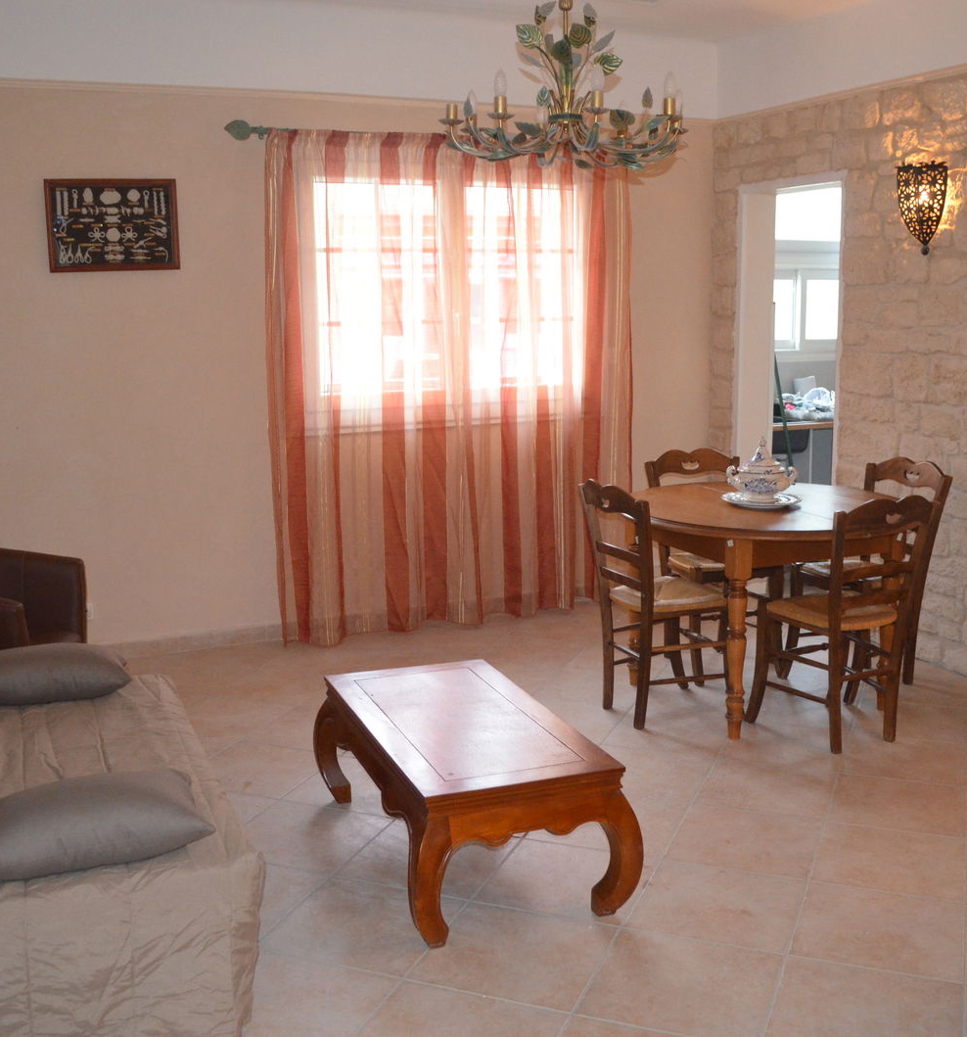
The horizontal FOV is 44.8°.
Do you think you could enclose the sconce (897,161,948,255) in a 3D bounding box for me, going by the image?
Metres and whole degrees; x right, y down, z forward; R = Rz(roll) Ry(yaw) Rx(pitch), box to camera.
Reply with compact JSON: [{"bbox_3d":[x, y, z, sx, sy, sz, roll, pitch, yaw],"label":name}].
[{"bbox_3d":[1.783,-1.266,4.836,0.135,0.360,0.235,-5,10,-22],"label":"sconce"}]

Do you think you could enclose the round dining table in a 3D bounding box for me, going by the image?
[{"bbox_3d":[1.072,0.322,4.507,1.220,0.765,1.220,-1,9,0],"label":"round dining table"}]

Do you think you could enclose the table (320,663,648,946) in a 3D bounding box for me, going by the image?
[{"bbox_3d":[-0.065,0.736,3.246,0.570,0.390,1.070,-4,10,-19],"label":"table"}]

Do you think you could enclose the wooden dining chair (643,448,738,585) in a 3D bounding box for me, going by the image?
[{"bbox_3d":[0.984,0.190,4.954,0.455,0.890,0.500,-4,9,-15],"label":"wooden dining chair"}]

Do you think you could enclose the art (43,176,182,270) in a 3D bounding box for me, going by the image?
[{"bbox_3d":[-1.636,-1.301,5.201,0.560,0.395,0.035,-5,10,-22],"label":"art"}]

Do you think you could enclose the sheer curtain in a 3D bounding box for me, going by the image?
[{"bbox_3d":[-0.097,-0.664,5.779,1.850,2.350,0.190,-5,10,-22],"label":"sheer curtain"}]

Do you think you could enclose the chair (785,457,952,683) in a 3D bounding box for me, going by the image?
[{"bbox_3d":[1.516,0.221,4.692,0.500,0.890,0.455,-6,10,-26],"label":"chair"}]

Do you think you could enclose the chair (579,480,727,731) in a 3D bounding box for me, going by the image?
[{"bbox_3d":[0.675,0.285,4.393,0.500,0.890,0.455,-5,10,-25],"label":"chair"}]

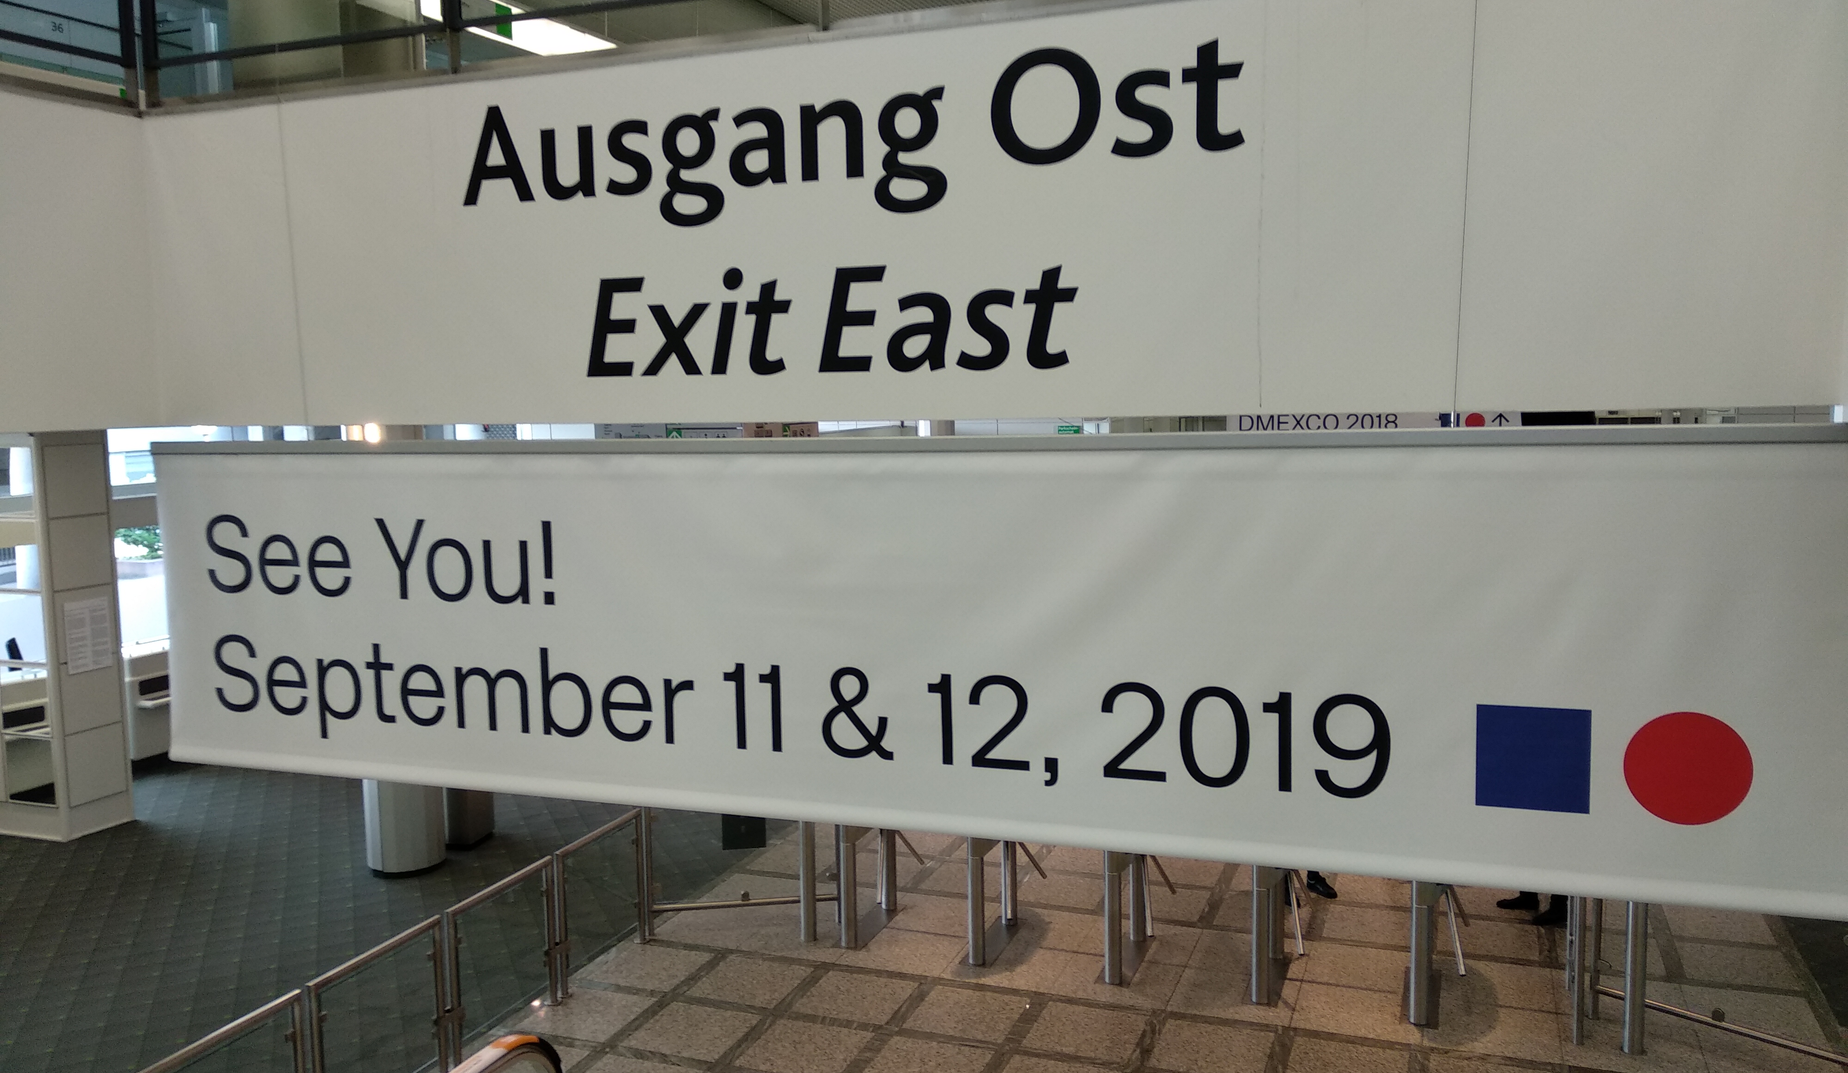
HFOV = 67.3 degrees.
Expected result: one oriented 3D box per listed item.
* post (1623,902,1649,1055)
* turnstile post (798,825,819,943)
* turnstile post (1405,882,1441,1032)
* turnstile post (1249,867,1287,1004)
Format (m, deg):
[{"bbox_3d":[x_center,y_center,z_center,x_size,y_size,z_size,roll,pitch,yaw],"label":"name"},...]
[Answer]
[{"bbox_3d":[3.805,2.290,7.432,0.110,0.950,0.110,1,5,21],"label":"post"},{"bbox_3d":[-0.752,2.214,9.235,0.110,0.950,0.110,1,5,21],"label":"turnstile post"},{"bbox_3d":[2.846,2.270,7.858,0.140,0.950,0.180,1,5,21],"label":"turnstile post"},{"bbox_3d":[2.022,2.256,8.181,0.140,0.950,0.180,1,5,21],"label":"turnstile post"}]

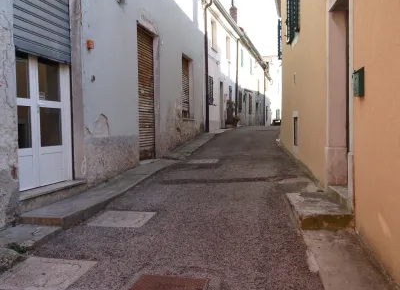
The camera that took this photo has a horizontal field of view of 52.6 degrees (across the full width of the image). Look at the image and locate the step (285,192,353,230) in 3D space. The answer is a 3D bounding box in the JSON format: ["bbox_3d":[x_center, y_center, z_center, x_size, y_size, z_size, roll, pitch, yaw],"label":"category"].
[{"bbox_3d":[1.354,0.764,4.746,0.546,0.180,1.308,-1,2,6],"label":"step"}]

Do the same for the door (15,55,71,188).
[{"bbox_3d":[-2.083,-0.379,5.298,0.072,1.854,1.442,0,2,12],"label":"door"}]

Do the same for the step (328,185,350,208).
[{"bbox_3d":[1.758,0.618,4.758,0.278,0.118,0.999,-1,2,6],"label":"step"}]

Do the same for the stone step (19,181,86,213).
[{"bbox_3d":[-1.941,0.642,5.243,0.288,0.206,1.555,0,2,12],"label":"stone step"}]

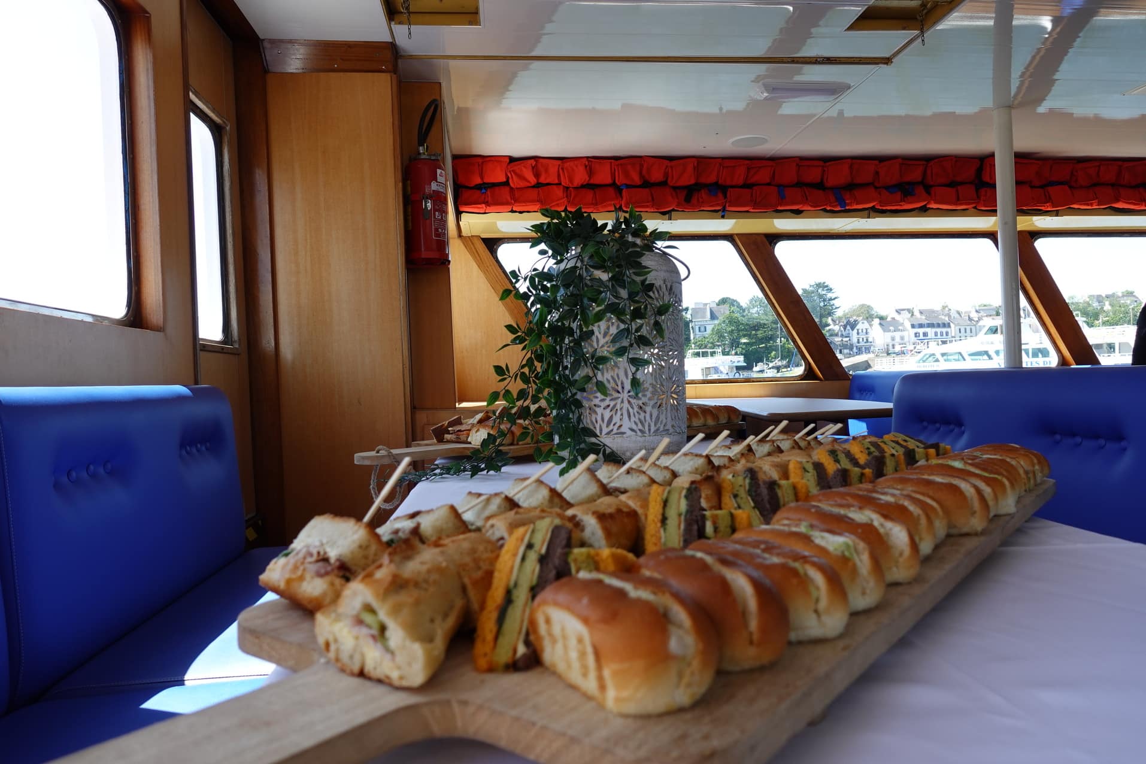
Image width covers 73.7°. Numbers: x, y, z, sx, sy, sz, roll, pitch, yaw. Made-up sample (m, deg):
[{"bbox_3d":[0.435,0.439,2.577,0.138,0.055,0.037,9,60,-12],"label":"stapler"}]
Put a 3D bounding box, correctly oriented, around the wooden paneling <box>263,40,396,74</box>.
[{"bbox_3d":[-0.813,-1.085,2.550,0.420,0.098,0.045,-2,0,-7],"label":"wooden paneling"}]

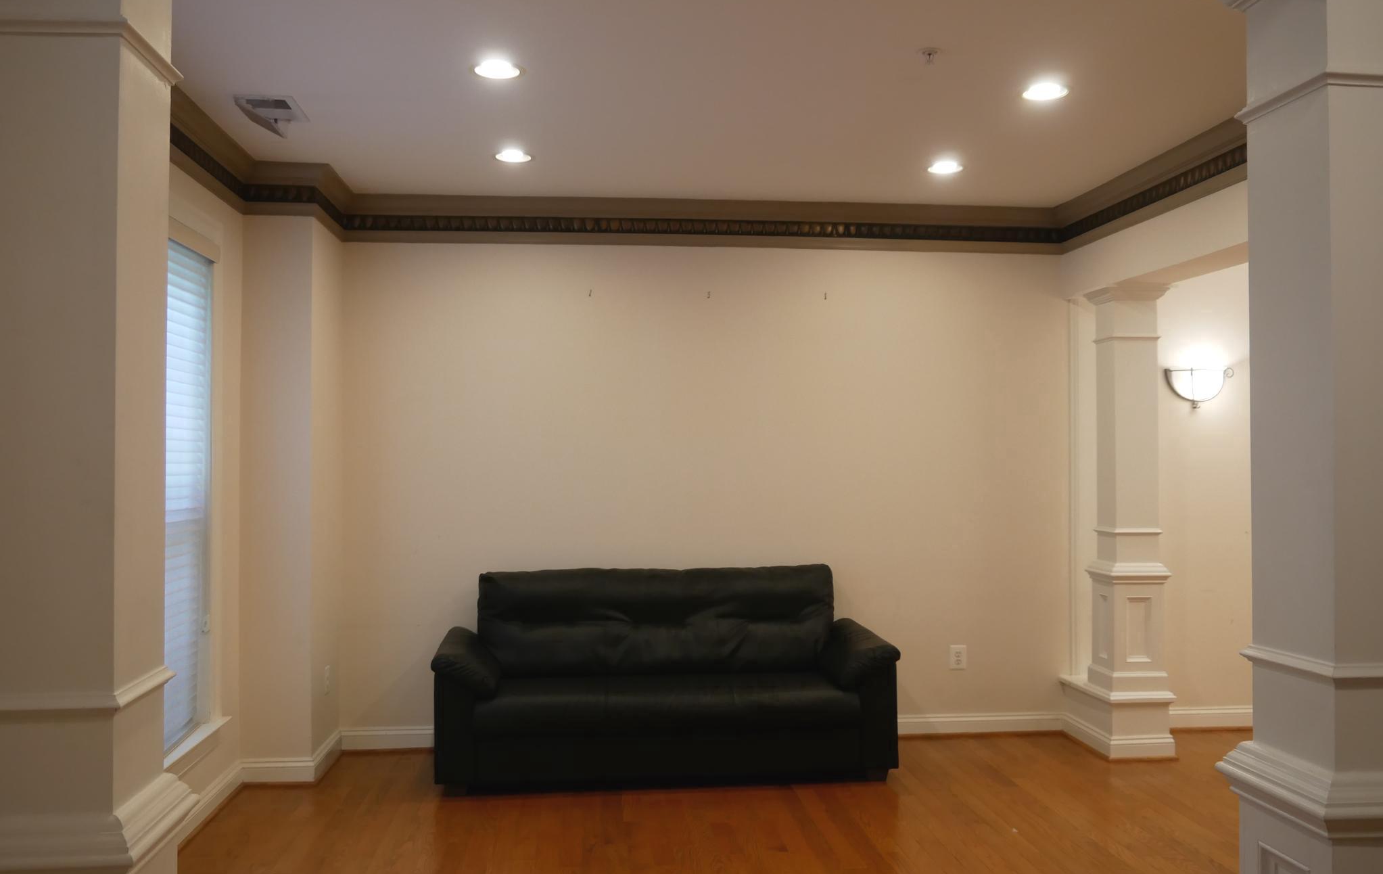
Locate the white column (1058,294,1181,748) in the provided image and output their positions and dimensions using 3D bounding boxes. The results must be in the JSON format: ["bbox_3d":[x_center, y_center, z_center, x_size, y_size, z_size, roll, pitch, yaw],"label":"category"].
[{"bbox_3d":[2.082,0.397,5.492,0.353,2.246,0.533,0,-1,-6],"label":"white column"}]

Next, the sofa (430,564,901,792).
[{"bbox_3d":[-0.127,1.064,5.144,2.002,0.906,0.778,0,-1,-6],"label":"sofa"}]

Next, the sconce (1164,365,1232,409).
[{"bbox_3d":[2.621,-0.249,5.744,0.327,0.204,0.163,0,-1,-6],"label":"sconce"}]

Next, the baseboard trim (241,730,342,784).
[{"bbox_3d":[-1.802,1.460,5.097,0.307,0.117,0.514,0,-1,-6],"label":"baseboard trim"}]

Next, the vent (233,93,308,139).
[{"bbox_3d":[-1.502,-1.141,4.031,0.202,0.077,0.302,0,-1,-6],"label":"vent"}]

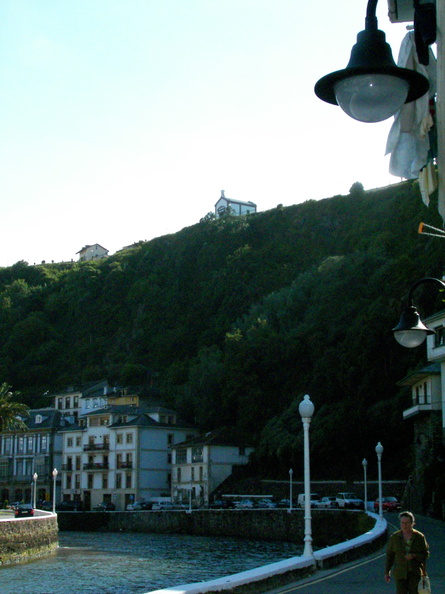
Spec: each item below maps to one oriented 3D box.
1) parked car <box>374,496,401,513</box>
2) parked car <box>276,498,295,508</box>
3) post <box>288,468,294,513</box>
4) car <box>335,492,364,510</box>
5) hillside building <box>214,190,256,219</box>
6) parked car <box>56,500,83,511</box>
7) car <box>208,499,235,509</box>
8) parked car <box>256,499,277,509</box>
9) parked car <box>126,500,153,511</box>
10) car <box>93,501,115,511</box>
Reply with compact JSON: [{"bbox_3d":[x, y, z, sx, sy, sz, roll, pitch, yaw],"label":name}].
[{"bbox_3d":[16.063,20.238,103.543,1.650,1.430,3.850,2,-11,-11],"label":"parked car"},{"bbox_3d":[7.002,23.003,117.777,1.700,1.430,4.100,3,-11,-15],"label":"parked car"},{"bbox_3d":[7.510,20.885,115.338,0.430,4.450,0.430,0,-10,0],"label":"post"},{"bbox_3d":[12.554,20.402,105.547,1.800,1.850,4.300,2,-11,-11],"label":"car"},{"bbox_3d":[3.862,-27.480,315.946,10.000,7.800,6.800,7,-12,-33],"label":"hillside building"},{"bbox_3d":[-22.000,30.241,154.064,1.750,1.450,4.200,-10,-14,42],"label":"parked car"},{"bbox_3d":[-0.193,26.838,136.401,1.700,1.450,4.100,-7,-12,33],"label":"car"},{"bbox_3d":[5.385,25.194,128.568,1.700,1.450,4.100,5,-11,-24],"label":"parked car"},{"bbox_3d":[-11.756,29.646,151.124,1.720,1.430,4.200,-9,-14,41],"label":"parked car"},{"bbox_3d":[-16.481,29.147,147.162,1.700,1.450,4.100,-7,-12,33],"label":"car"}]

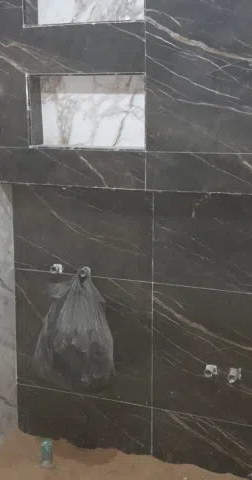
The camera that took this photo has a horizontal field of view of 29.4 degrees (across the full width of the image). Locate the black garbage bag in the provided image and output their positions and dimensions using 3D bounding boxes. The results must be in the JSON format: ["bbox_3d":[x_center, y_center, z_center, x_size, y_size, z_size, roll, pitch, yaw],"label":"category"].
[{"bbox_3d":[-0.251,0.433,2.297,0.409,0.620,0.207,5,12,17],"label":"black garbage bag"}]

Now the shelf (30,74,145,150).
[{"bbox_3d":[-0.159,-0.567,2.142,0.547,0.324,0.136,5,12,17],"label":"shelf"}]

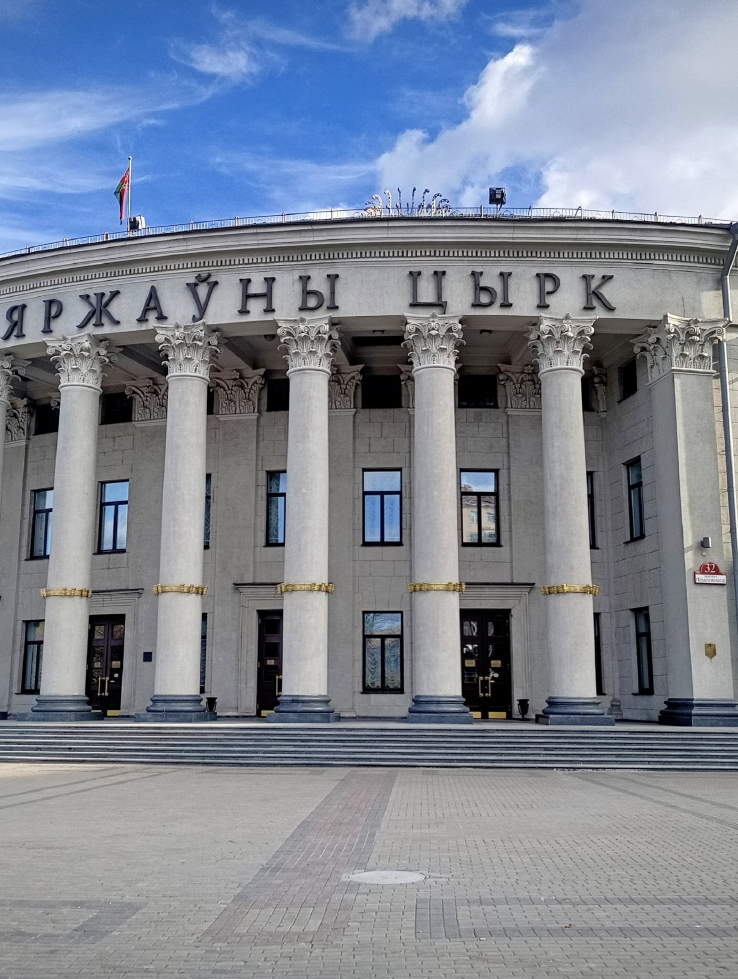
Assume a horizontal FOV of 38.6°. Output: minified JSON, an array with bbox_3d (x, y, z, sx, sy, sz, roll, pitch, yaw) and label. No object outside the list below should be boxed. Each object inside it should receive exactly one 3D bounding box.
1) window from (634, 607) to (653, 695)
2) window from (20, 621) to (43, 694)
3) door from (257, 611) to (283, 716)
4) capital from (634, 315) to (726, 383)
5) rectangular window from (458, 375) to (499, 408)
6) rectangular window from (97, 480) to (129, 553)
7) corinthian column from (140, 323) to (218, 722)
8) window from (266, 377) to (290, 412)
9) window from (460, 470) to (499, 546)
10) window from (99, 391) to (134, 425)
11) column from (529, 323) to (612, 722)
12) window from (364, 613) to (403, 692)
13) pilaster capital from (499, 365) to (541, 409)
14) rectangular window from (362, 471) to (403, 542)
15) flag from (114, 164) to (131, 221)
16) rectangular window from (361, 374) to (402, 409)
[{"bbox_3d":[8.851,5.211,33.934,0.200,2.724,1.372,2,-11,-12],"label":"window"},{"bbox_3d":[-12.547,6.347,40.047,1.430,2.750,0.200,-6,-13,30],"label":"window"},{"bbox_3d":[-3.070,6.208,37.450,1.757,3.792,0.244,-2,-11,11],"label":"door"},{"bbox_3d":[9.736,-4.159,32.808,2.227,1.643,2.474,3,-11,-12],"label":"capital"},{"bbox_3d":[3.824,-3.452,36.868,1.392,1.205,0.200,1,-11,-3],"label":"rectangular window"},{"bbox_3d":[-9.890,1.083,40.632,1.403,2.810,0.244,-5,-12,23],"label":"rectangular window"},{"bbox_3d":[-5.978,1.016,34.027,1.919,12.695,1.919,-3,-12,14],"label":"corinthian column"},{"bbox_3d":[-3.002,-3.457,38.358,1.440,1.260,0.200,-2,-11,10],"label":"window"},{"bbox_3d":[3.913,0.629,37.080,1.420,2.750,0.200,1,-11,-3],"label":"window"},{"bbox_3d":[-9.636,-3.094,40.390,1.450,1.270,0.200,-5,-12,24],"label":"window"},{"bbox_3d":[5.903,0.865,31.445,1.823,11.956,1.823,1,-11,-6],"label":"column"},{"bbox_3d":[0.486,5.581,36.139,1.430,2.750,0.200,-1,-11,4],"label":"window"},{"bbox_3d":[5.835,-3.639,38.459,2.098,1.595,0.549,1,-11,-5],"label":"pilaster capital"},{"bbox_3d":[0.462,0.541,36.115,1.352,2.607,0.200,-1,-11,4],"label":"rectangular window"},{"bbox_3d":[-7.767,-9.300,33.142,0.544,1.980,0.356,-3,-11,14],"label":"flag"},{"bbox_3d":[0.472,-3.602,38.915,1.464,1.266,0.244,-1,-11,4],"label":"rectangular window"}]

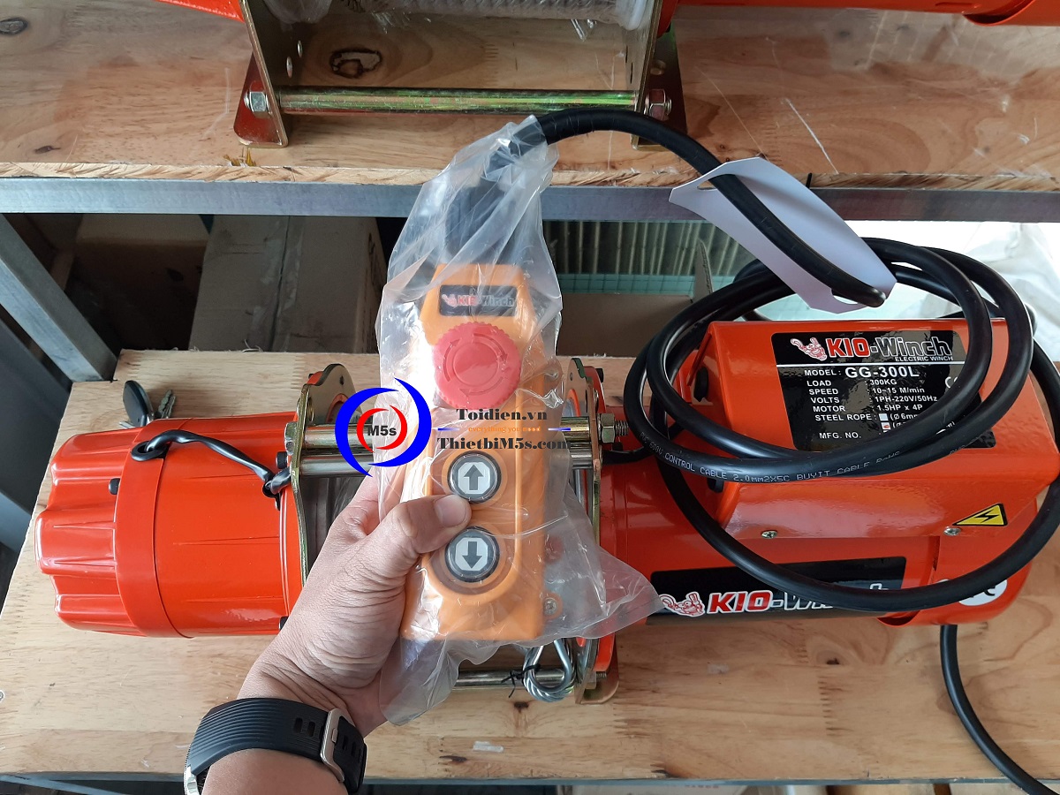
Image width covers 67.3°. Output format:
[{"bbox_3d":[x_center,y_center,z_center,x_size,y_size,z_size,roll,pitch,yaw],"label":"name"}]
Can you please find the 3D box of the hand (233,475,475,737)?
[{"bbox_3d":[-0.075,0.099,0.408,0.100,0.100,0.140,23,70,10],"label":"hand"}]

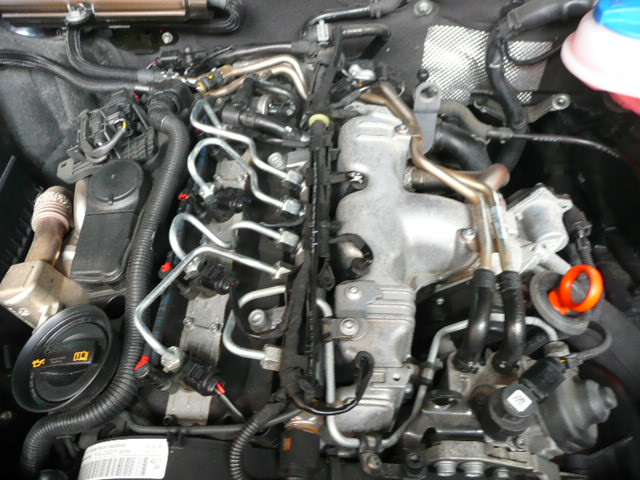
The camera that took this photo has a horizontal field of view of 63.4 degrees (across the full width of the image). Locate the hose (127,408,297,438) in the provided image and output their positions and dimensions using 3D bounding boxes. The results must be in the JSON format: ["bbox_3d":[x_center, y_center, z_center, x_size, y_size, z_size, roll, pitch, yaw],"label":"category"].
[{"bbox_3d":[-0.085,0.146,0.410,0.136,0.018,0.019,0,56,0],"label":"hose"}]

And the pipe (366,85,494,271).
[{"bbox_3d":[0.115,-0.070,0.527,0.036,0.049,0.230,-24,60,-15],"label":"pipe"}]

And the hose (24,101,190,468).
[{"bbox_3d":[-0.178,0.027,0.483,0.086,0.111,0.363,8,57,5],"label":"hose"}]

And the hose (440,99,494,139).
[{"bbox_3d":[0.183,-0.152,0.647,0.077,0.028,0.022,25,60,15],"label":"hose"}]

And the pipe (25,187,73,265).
[{"bbox_3d":[-0.287,-0.016,0.552,0.044,0.049,0.094,1,57,1],"label":"pipe"}]

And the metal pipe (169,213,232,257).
[{"bbox_3d":[-0.106,-0.005,0.460,0.053,0.025,0.034,0,56,0],"label":"metal pipe"}]

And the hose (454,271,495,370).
[{"bbox_3d":[0.145,0.070,0.470,0.019,0.057,0.087,14,58,9],"label":"hose"}]

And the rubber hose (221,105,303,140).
[{"bbox_3d":[-0.063,-0.127,0.579,0.090,0.031,0.019,13,58,8],"label":"rubber hose"}]

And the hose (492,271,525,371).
[{"bbox_3d":[0.148,0.064,0.405,0.024,0.024,0.078,1,85,0],"label":"hose"}]

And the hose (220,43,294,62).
[{"bbox_3d":[-0.074,-0.221,0.610,0.085,0.015,0.015,-7,56,-4],"label":"hose"}]

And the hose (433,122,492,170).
[{"bbox_3d":[0.161,-0.105,0.590,0.063,0.045,0.048,0,56,0],"label":"hose"}]

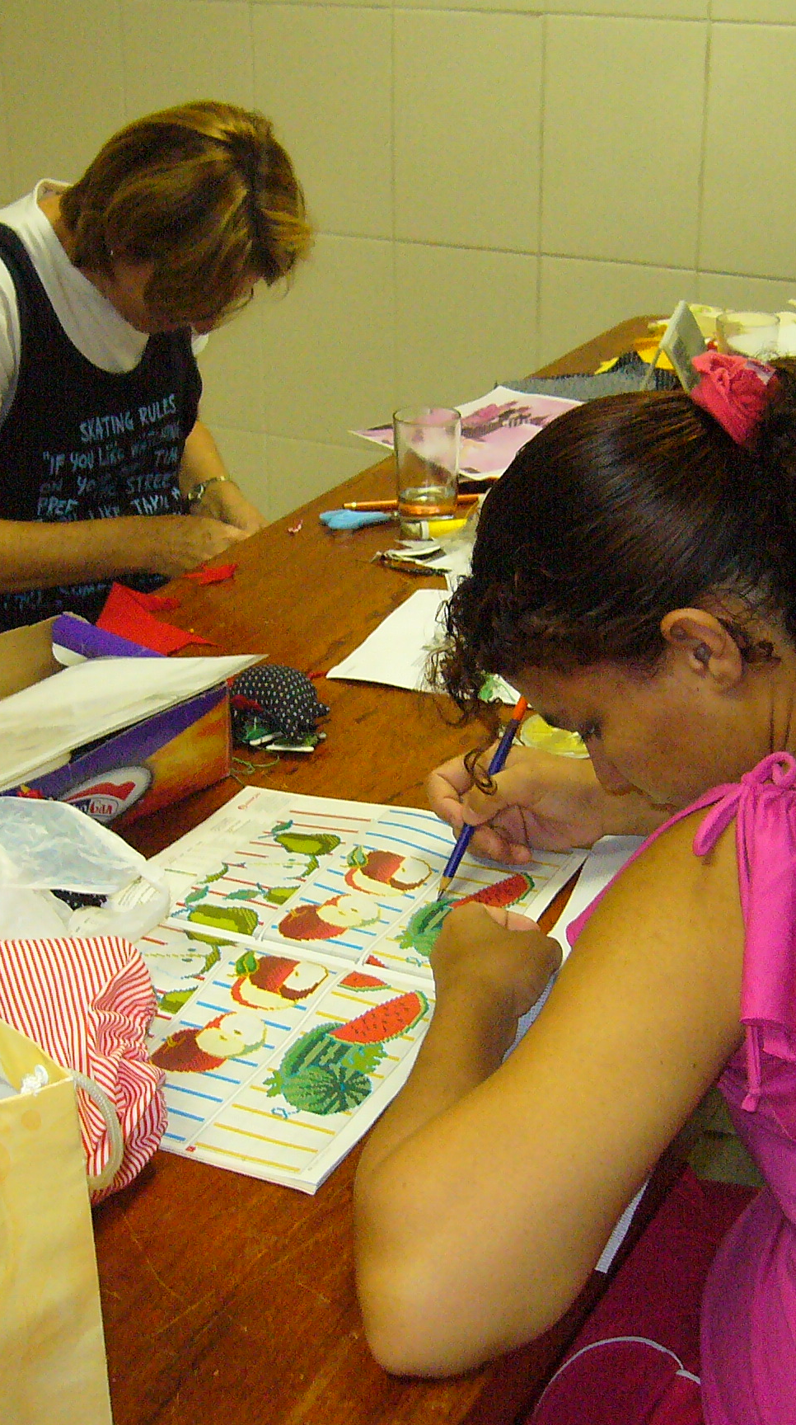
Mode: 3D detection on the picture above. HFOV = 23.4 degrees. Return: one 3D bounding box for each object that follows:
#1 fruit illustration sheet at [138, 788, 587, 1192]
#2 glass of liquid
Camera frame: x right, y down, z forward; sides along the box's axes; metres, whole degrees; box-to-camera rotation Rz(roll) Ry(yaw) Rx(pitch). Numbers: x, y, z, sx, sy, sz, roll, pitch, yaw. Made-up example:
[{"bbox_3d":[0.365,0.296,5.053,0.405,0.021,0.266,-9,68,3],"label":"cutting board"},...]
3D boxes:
[{"bbox_3d":[-0.079,0.158,1.245,0.270,0.010,0.400,11,28,23],"label":"fruit illustration sheet"},{"bbox_3d":[0.031,-0.256,1.980,0.067,0.110,0.067,-1,26,0],"label":"glass of liquid"}]

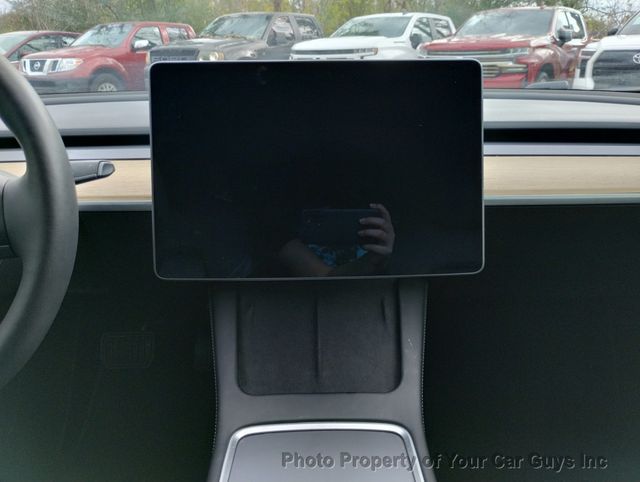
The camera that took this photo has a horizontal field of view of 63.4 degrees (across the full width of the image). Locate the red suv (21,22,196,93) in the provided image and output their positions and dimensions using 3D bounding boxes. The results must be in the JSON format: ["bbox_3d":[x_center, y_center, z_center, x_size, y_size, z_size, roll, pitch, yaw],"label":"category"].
[{"bbox_3d":[-4.180,-4.156,12.024,1.870,1.800,5.220,11,23,28],"label":"red suv"}]

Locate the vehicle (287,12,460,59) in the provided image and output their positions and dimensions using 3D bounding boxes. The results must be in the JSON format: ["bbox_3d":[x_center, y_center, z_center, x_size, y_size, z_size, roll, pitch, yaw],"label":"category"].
[{"bbox_3d":[1.642,-3.997,11.396,2.070,1.920,5.850,14,25,33],"label":"vehicle"}]

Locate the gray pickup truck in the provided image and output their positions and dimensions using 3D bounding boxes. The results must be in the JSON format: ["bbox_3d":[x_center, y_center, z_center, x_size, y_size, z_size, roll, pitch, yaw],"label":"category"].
[{"bbox_3d":[-1.222,-4.102,11.692,2.020,1.920,5.700,12,24,30],"label":"gray pickup truck"}]

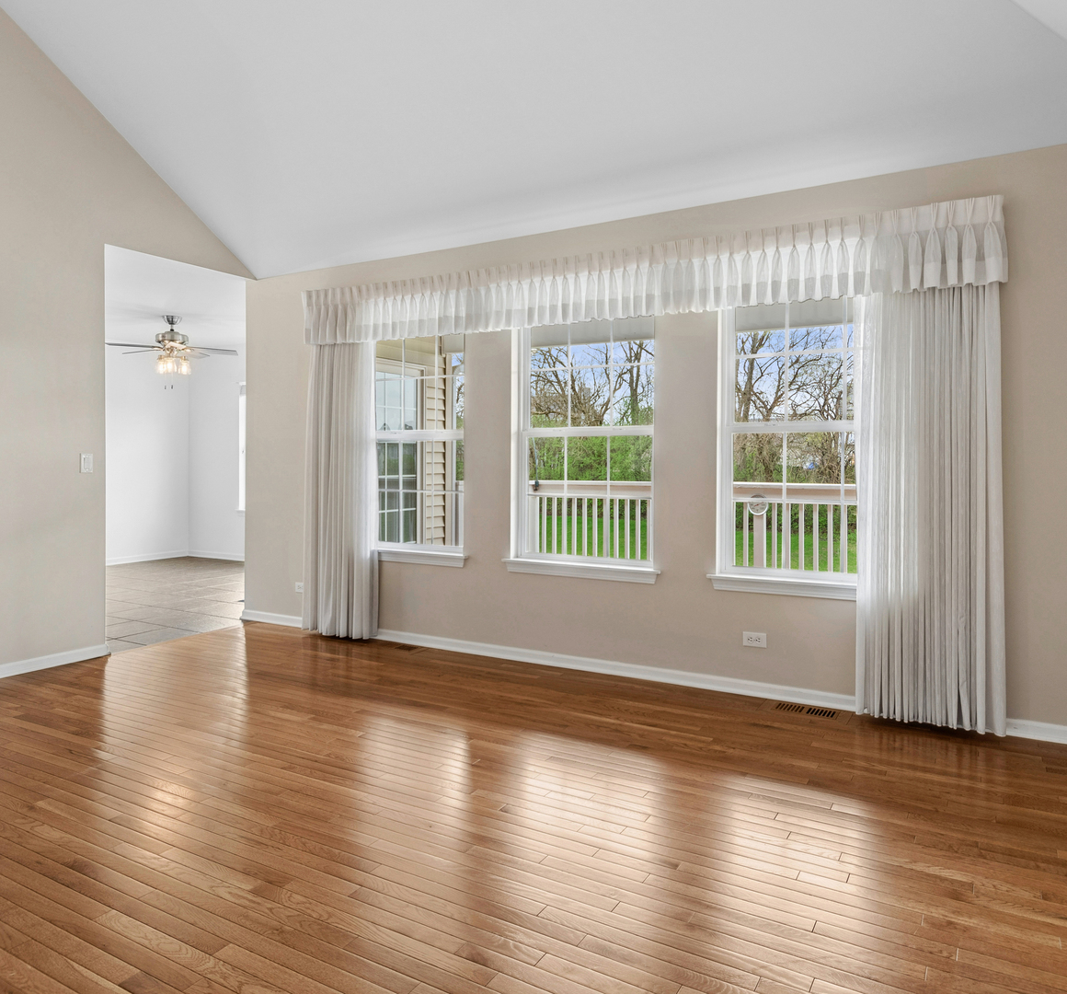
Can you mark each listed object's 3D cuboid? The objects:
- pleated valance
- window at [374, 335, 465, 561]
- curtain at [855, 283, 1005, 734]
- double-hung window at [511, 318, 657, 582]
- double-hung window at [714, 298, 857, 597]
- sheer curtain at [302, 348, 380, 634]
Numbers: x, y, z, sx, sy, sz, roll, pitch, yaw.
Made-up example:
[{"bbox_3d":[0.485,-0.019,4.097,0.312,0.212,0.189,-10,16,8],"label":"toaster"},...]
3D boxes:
[{"bbox_3d":[0.233,-1.121,4.049,3.956,0.364,0.160,2,2,29],"label":"pleated valance"},{"bbox_3d":[-0.786,-0.367,4.779,0.900,1.560,0.130,2,2,29],"label":"window"},{"bbox_3d":[1.729,-0.088,3.237,0.566,2.149,0.120,2,2,29],"label":"curtain"},{"bbox_3d":[0.279,-0.339,4.184,0.900,1.560,0.130,2,2,29],"label":"double-hung window"},{"bbox_3d":[1.345,-0.310,3.589,0.900,1.560,0.130,2,2,29],"label":"double-hung window"},{"bbox_3d":[-1.272,-0.168,4.911,0.585,2.149,0.120,2,2,29],"label":"sheer curtain"}]

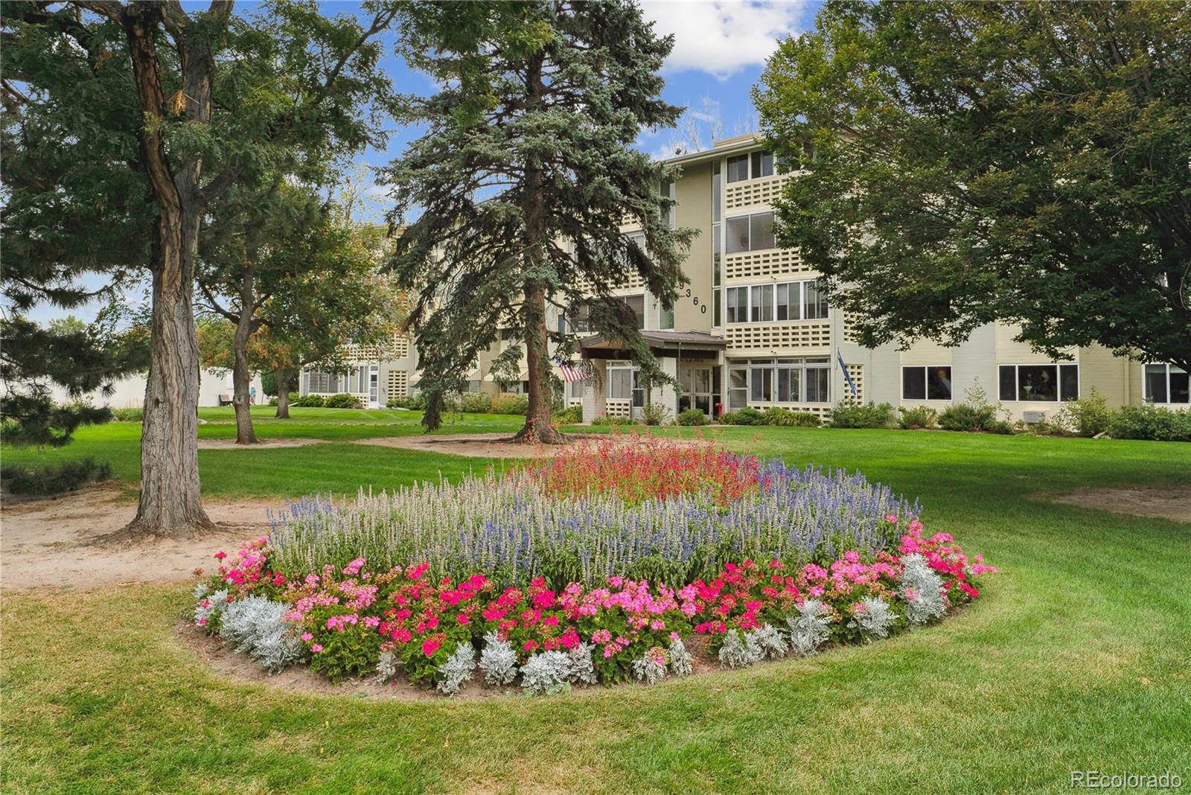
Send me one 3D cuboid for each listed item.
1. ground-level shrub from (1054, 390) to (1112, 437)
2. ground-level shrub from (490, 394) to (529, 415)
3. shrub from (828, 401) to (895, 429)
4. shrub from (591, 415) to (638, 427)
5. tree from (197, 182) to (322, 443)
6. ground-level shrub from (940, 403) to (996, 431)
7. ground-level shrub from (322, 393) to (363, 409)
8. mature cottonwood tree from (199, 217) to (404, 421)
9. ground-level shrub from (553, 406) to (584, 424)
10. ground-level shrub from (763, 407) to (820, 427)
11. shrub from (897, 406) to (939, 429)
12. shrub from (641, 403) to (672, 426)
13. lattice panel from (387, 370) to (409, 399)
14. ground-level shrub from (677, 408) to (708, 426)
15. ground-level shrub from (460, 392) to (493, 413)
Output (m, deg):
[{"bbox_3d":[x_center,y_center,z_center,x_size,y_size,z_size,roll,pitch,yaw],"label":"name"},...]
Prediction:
[{"bbox_3d":[13.366,0.446,25.400,1.430,1.260,1.300,1,1,45],"label":"ground-level shrub"},{"bbox_3d":[-3.901,0.316,42.000,1.970,0.920,1.600,1,1,45],"label":"ground-level shrub"},{"bbox_3d":[8.587,0.556,29.900,2.190,0.890,1.500,1,1,45],"label":"shrub"},{"bbox_3d":[0.669,0.832,32.500,1.750,0.390,1.100,1,1,45],"label":"shrub"},{"bbox_3d":[-9.148,-2.291,25.200,3.600,7.000,3.600,0,1,-20],"label":"tree"},{"bbox_3d":[11.167,0.572,27.800,1.670,0.880,1.400,1,1,45],"label":"ground-level shrub"},{"bbox_3d":[-14.178,0.183,52.000,2.500,0.830,1.900,1,1,45],"label":"ground-level shrub"},{"bbox_3d":[-12.078,-3.282,38.000,8.000,8.430,8.000,0,1,-18],"label":"mature cottonwood tree"},{"bbox_3d":[-1.066,0.647,34.800,1.250,0.720,1.100,0,1,0],"label":"ground-level shrub"},{"bbox_3d":[6.823,0.679,32.200,1.750,0.670,1.000,1,2,44],"label":"ground-level shrub"},{"bbox_3d":[9.986,0.620,28.700,1.210,0.740,1.150,1,1,45],"label":"shrub"},{"bbox_3d":[2.174,0.602,33.300,1.080,0.820,1.020,0,1,0],"label":"shrub"},{"bbox_3d":[-10.885,-0.669,51.200,1.280,1.750,0.160,-1,2,-44],"label":"lattice panel"},{"bbox_3d":[3.430,0.696,33.000,1.030,0.650,0.980,0,1,0],"label":"ground-level shrub"},{"bbox_3d":[-5.752,0.245,44.400,1.550,0.980,1.400,0,1,0],"label":"ground-level shrub"}]

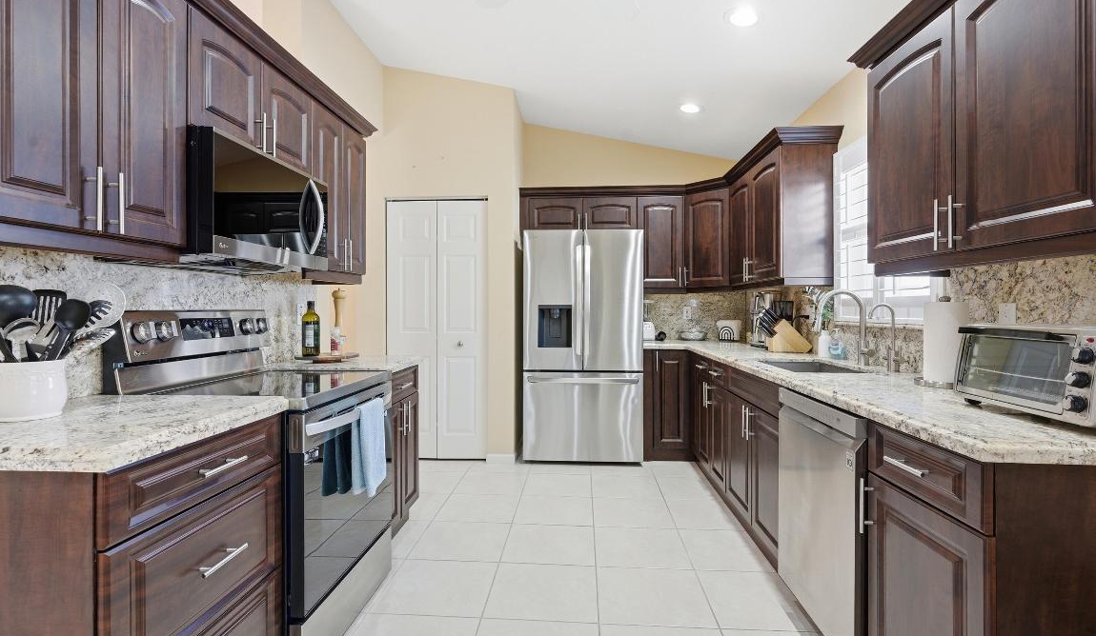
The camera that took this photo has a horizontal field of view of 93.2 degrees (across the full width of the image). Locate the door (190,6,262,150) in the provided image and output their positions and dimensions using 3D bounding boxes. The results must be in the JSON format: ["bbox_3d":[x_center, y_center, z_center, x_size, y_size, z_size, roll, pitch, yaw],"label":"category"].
[{"bbox_3d":[-1.159,-0.818,1.862,0.024,0.390,0.379,0,1,4],"label":"door"}]

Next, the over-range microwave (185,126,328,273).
[{"bbox_3d":[-1.248,-0.418,2.068,0.420,0.412,0.758,0,1,4],"label":"over-range microwave"}]

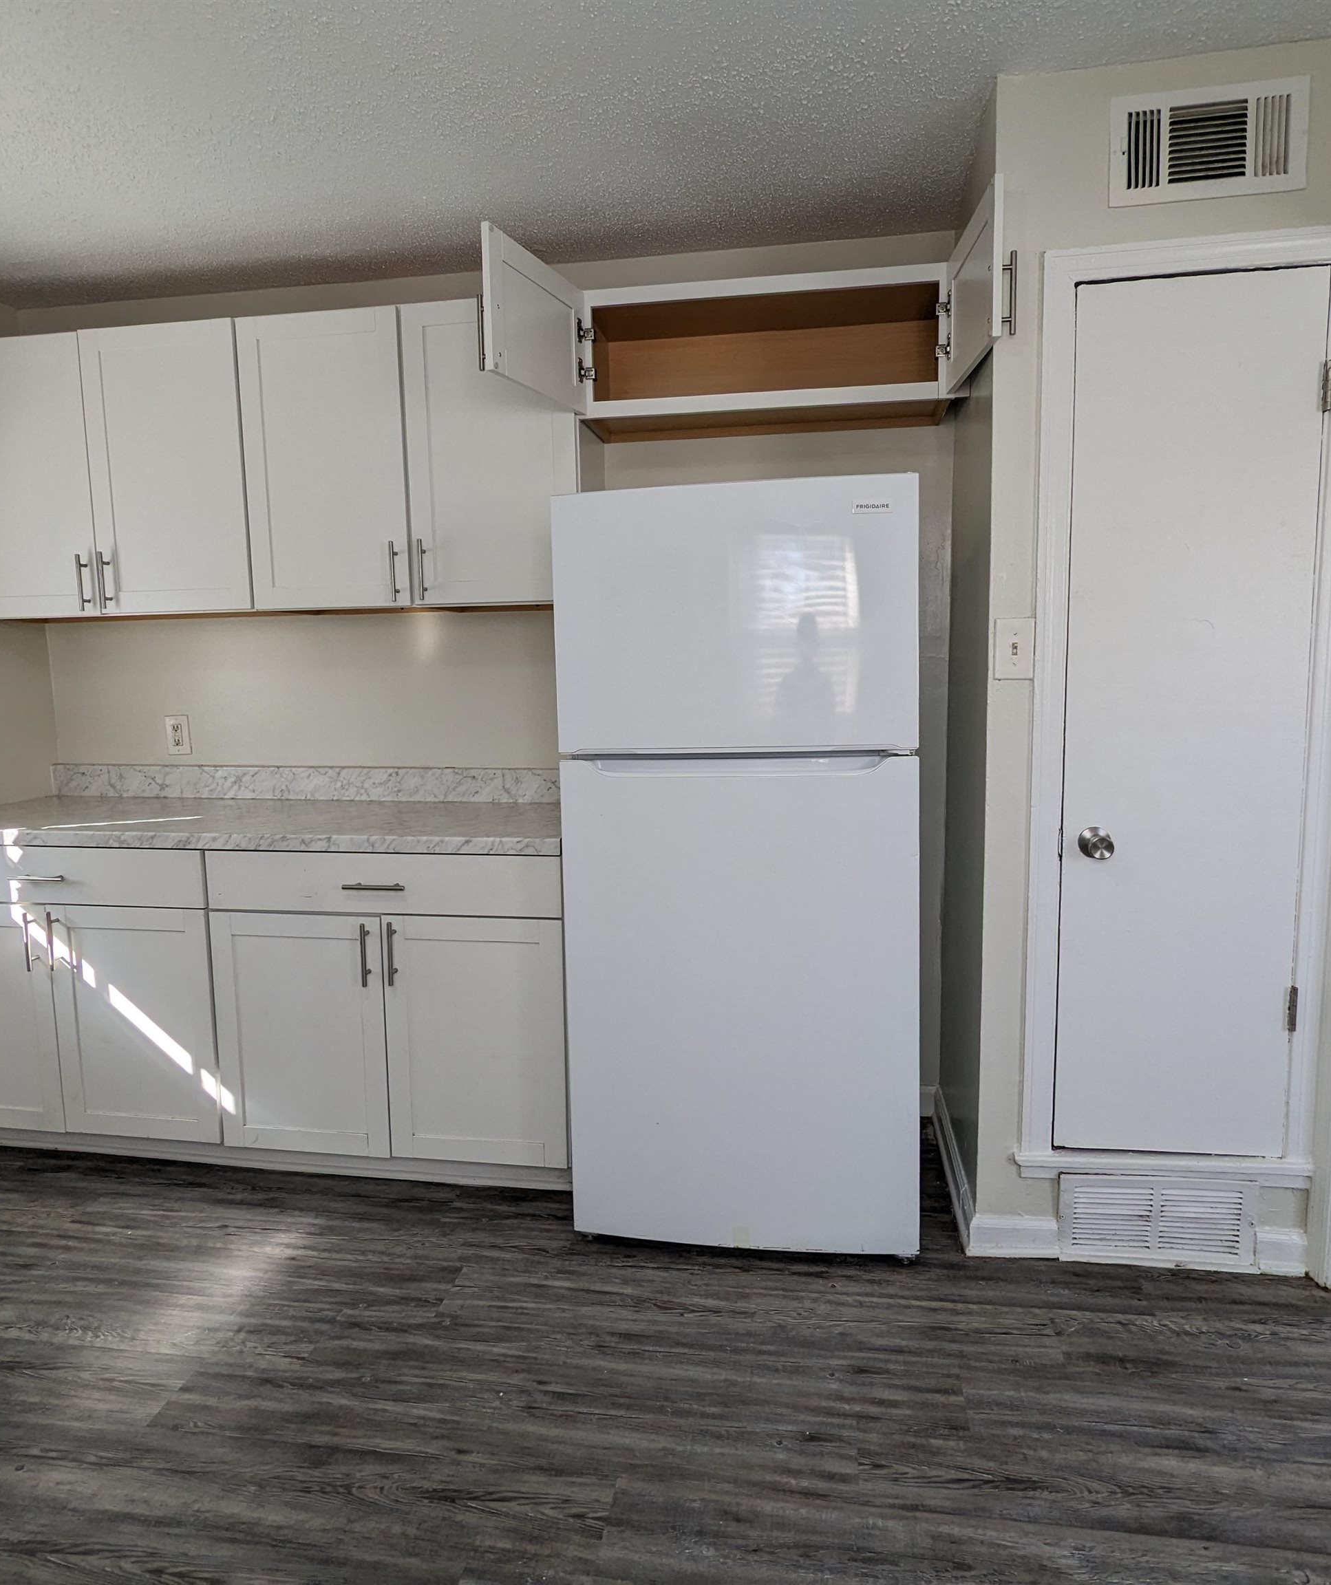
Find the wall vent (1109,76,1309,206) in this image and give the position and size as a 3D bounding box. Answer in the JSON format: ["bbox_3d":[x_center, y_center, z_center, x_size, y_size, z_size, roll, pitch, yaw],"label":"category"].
[{"bbox_3d":[1.024,-1.226,1.844,0.341,0.194,0.024,0,7,9],"label":"wall vent"}]

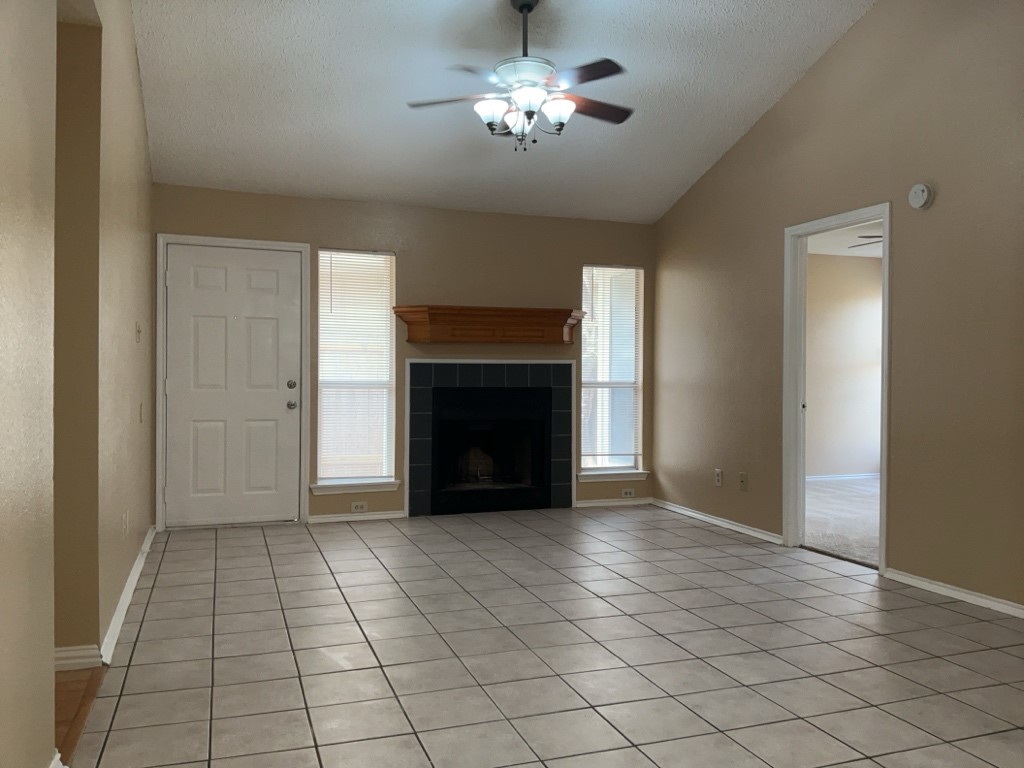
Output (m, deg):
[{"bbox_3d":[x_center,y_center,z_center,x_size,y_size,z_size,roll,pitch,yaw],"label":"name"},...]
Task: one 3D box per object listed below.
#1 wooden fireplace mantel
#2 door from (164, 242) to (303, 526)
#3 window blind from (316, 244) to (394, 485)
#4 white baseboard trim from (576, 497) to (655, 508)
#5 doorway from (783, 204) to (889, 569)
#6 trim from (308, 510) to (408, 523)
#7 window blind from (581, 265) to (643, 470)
[{"bbox_3d":[-0.105,-0.460,6.352,1.650,0.271,0.228,0,1,-20],"label":"wooden fireplace mantel"},{"bbox_3d":[-2.013,0.017,5.811,0.922,2.004,0.047,0,1,-20],"label":"door"},{"bbox_3d":[-1.188,-0.126,6.111,0.586,1.748,0.045,0,1,-20],"label":"window blind"},{"bbox_3d":[0.884,1.023,6.849,0.721,0.053,0.020,0,1,-20],"label":"white baseboard trim"},{"bbox_3d":[2.039,0.028,4.989,0.135,2.133,0.884,0,1,-20],"label":"doorway"},{"bbox_3d":[-1.175,1.016,6.103,0.737,0.053,0.020,0,1,-20],"label":"trim"},{"bbox_3d":[0.859,-0.119,6.853,0.584,1.756,0.045,0,1,-20],"label":"window blind"}]

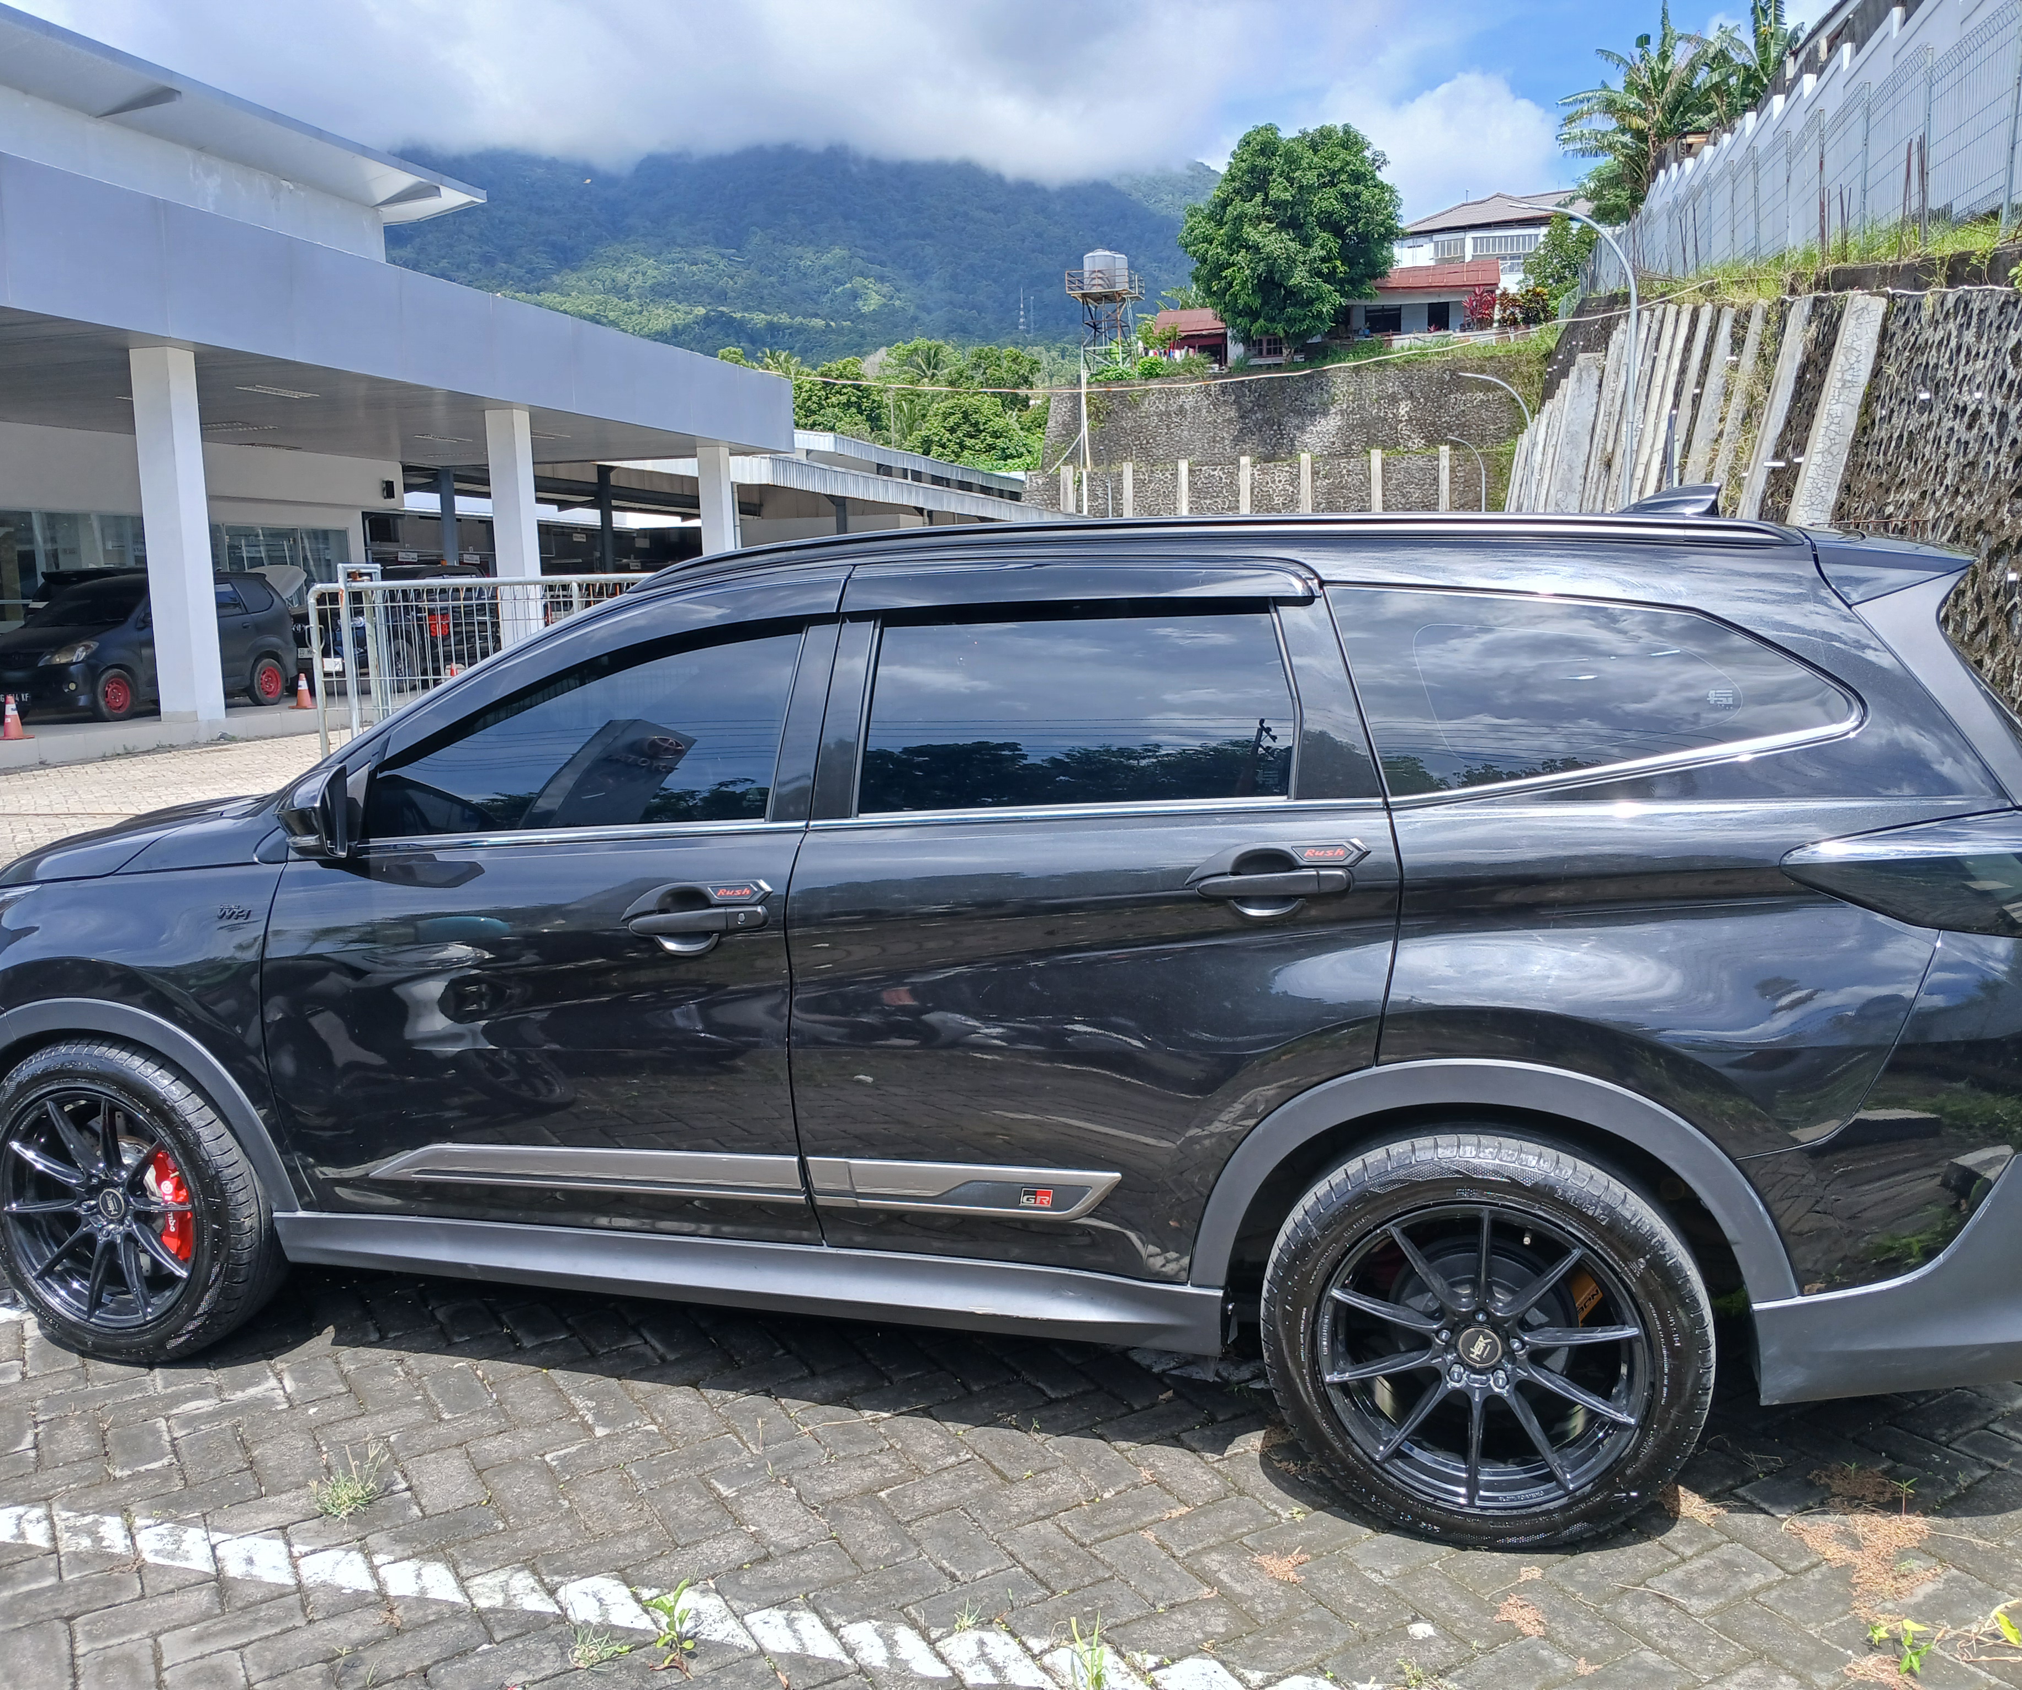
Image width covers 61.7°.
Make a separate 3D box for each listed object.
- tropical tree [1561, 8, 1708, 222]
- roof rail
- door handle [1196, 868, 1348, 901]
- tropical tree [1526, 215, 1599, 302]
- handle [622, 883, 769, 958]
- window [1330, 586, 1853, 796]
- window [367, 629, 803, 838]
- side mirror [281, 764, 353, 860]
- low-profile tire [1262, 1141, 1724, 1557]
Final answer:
[{"bbox_3d":[18.437,-21.505,50.000,4.200,6.100,4.100,-2,7,0],"label":"tropical tree"},{"bbox_3d":[0.246,-0.514,2.903,2.030,0.105,0.065,0,6,17],"label":"roof rail"},{"bbox_3d":[0.410,0.059,2.661,0.240,0.048,0.055,1,7,17],"label":"door handle"},{"bbox_3d":[24.456,-25.939,75.000,2.900,4.200,2.900,-2,7,0],"label":"tropical tree"},{"bbox_3d":[-0.539,0.126,2.966,0.270,0.125,0.055,1,7,17],"label":"handle"},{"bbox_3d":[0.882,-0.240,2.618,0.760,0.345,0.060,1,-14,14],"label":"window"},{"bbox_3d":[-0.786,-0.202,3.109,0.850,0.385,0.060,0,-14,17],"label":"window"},{"bbox_3d":[-1.271,-0.056,3.091,0.120,0.165,0.190,-1,6,0],"label":"side mirror"},{"bbox_3d":[0.758,0.780,2.726,0.670,0.660,0.225,1,7,17],"label":"low-profile tire"}]

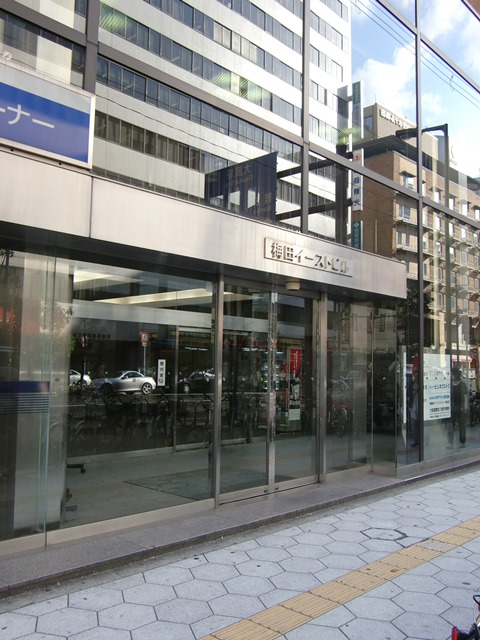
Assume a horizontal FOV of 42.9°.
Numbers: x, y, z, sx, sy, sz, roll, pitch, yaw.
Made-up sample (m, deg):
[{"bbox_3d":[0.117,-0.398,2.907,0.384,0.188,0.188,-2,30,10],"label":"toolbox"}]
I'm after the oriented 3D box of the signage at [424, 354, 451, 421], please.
[{"bbox_3d":[2.981,1.003,9.197,0.030,0.960,0.900,-3,-6,43],"label":"signage"}]

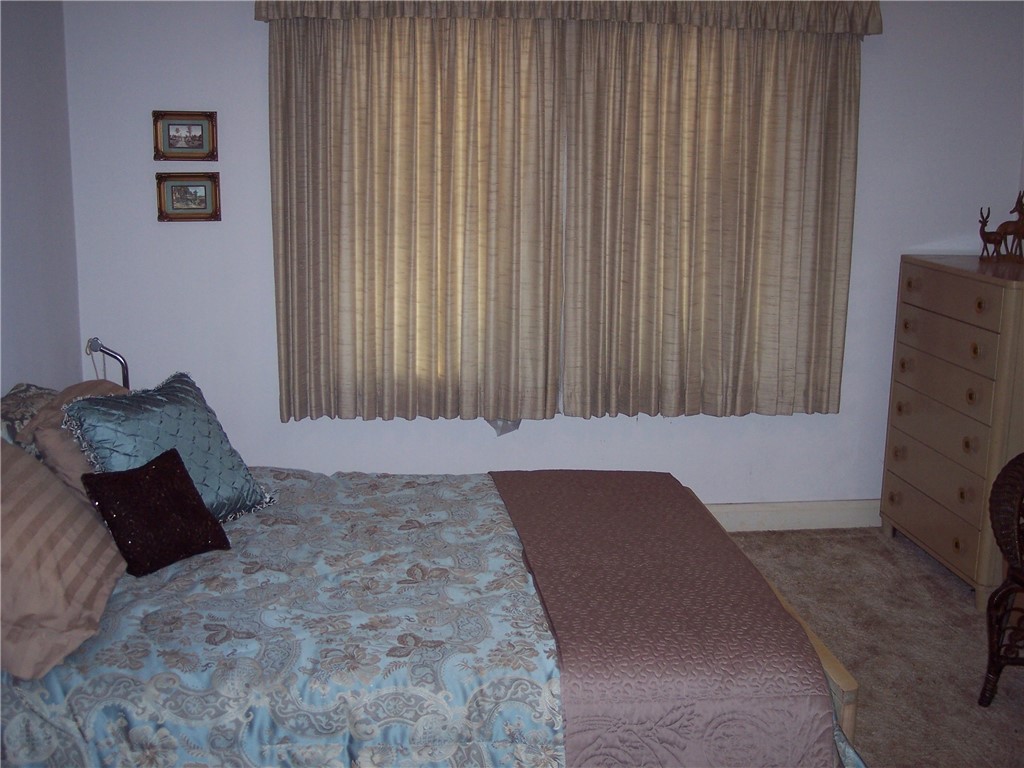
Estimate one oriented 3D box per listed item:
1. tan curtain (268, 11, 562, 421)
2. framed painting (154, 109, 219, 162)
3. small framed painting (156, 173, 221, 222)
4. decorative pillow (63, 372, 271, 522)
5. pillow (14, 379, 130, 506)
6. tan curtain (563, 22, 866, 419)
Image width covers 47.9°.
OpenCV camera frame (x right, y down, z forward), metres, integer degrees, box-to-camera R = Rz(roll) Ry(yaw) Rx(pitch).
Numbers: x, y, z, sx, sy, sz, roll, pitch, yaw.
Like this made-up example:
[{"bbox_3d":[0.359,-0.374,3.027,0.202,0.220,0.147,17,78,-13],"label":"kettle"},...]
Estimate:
[{"bbox_3d":[-0.358,-0.642,4.570,1.151,1.613,0.110,-1,11,-9],"label":"tan curtain"},{"bbox_3d":[-1.256,-0.955,4.450,0.241,0.186,0.025,-1,11,-9],"label":"framed painting"},{"bbox_3d":[-1.256,-0.728,4.495,0.238,0.187,0.025,-1,11,-9],"label":"small framed painting"},{"bbox_3d":[-0.941,0.202,3.193,0.150,0.470,0.470,-39,-9,27],"label":"decorative pillow"},{"bbox_3d":[-1.099,0.222,3.224,0.160,0.450,0.580,-33,8,7],"label":"pillow"},{"bbox_3d":[0.813,-0.656,4.747,1.228,1.618,0.110,-1,11,-9],"label":"tan curtain"}]

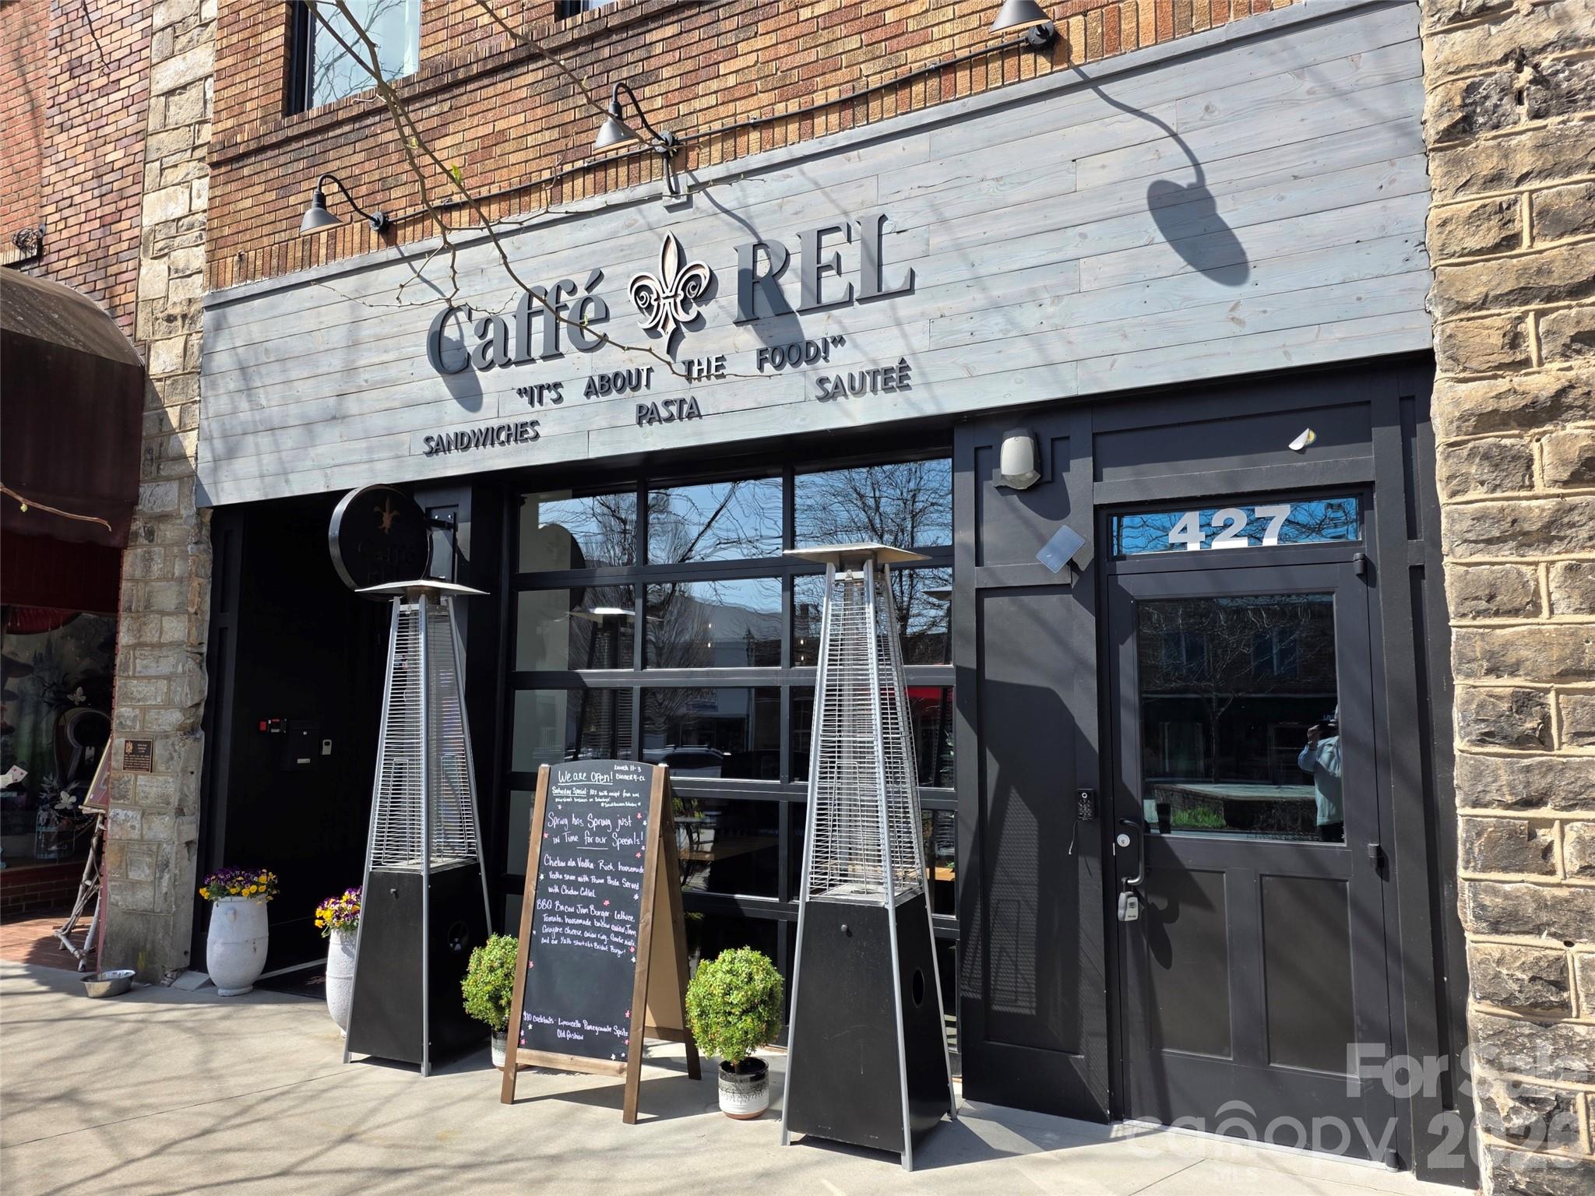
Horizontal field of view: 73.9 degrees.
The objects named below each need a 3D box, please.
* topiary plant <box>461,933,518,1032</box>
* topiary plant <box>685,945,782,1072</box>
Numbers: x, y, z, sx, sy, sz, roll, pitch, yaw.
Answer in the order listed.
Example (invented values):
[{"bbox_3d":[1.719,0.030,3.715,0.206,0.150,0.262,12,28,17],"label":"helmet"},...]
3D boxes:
[{"bbox_3d":[-1.334,1.736,4.912,0.383,0.490,0.383,-3,-6,26],"label":"topiary plant"},{"bbox_3d":[-0.237,1.669,4.312,0.383,0.490,0.383,0,-6,0],"label":"topiary plant"}]

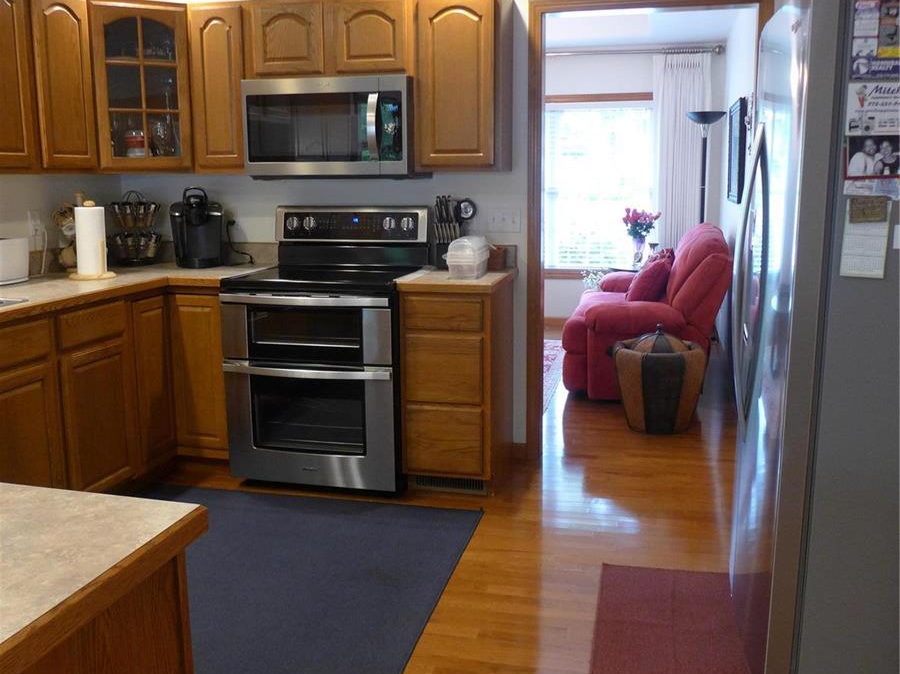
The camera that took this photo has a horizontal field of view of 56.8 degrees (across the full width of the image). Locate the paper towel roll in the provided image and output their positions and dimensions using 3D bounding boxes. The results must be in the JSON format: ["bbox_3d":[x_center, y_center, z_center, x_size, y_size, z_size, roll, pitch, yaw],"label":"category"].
[{"bbox_3d":[-1.583,-0.423,3.671,0.126,0.280,0.126,0,11,0],"label":"paper towel roll"}]

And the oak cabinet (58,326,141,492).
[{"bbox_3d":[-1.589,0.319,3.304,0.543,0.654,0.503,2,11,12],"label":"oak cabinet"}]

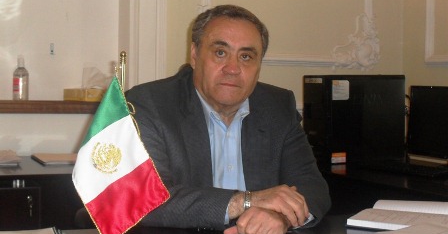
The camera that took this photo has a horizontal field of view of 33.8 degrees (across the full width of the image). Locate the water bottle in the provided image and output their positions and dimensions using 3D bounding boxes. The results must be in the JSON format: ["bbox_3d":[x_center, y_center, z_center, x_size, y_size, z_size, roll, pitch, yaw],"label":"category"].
[{"bbox_3d":[-0.895,-0.173,3.250,0.068,0.198,0.068,1,3,0],"label":"water bottle"}]

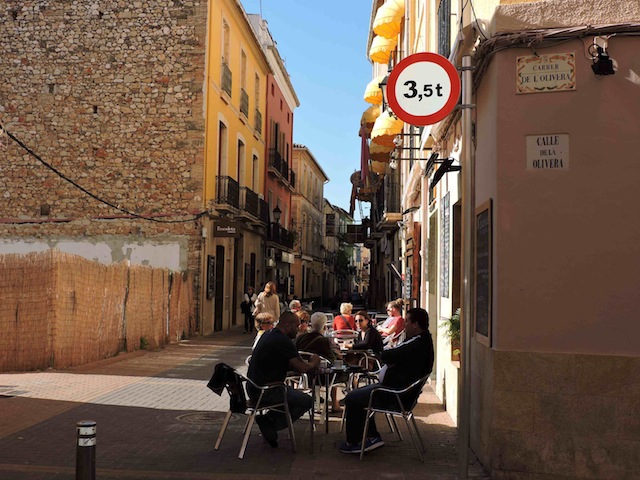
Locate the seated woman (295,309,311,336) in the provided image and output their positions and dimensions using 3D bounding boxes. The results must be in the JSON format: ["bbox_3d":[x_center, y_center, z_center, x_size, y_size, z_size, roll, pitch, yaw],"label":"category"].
[{"bbox_3d":[-0.231,1.504,10.200,0.500,1.220,0.720,3,-4,-23],"label":"seated woman"}]

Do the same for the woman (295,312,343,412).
[{"bbox_3d":[0.010,1.500,9.650,0.500,1.240,0.740,-2,-5,36],"label":"woman"}]

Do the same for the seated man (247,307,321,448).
[{"bbox_3d":[-0.327,1.298,7.320,0.720,1.280,0.520,3,-4,-30],"label":"seated man"}]

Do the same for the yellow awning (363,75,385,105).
[{"bbox_3d":[2.220,-6.040,31.800,1.000,0.950,1.200,1,-4,3],"label":"yellow awning"}]

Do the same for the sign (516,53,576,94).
[{"bbox_3d":[1.880,-1.384,6.609,0.475,0.315,0.025,0,-4,21],"label":"sign"}]

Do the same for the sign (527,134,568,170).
[{"bbox_3d":[1.880,-0.722,6.562,0.330,0.285,0.025,0,-4,21],"label":"sign"}]

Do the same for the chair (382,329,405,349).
[{"bbox_3d":[1.284,1.920,13.000,0.580,0.780,0.560,1,-3,6],"label":"chair"}]

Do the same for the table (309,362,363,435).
[{"bbox_3d":[0.029,1.600,7.650,0.720,0.730,0.720,4,-4,-37],"label":"table"}]

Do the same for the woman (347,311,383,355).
[{"bbox_3d":[0.508,1.464,9.500,0.750,1.240,0.520,3,-4,-30],"label":"woman"}]

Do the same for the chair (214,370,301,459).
[{"bbox_3d":[-0.597,1.543,7.225,0.600,0.770,0.560,3,-4,-32],"label":"chair"}]

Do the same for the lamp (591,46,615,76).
[{"bbox_3d":[2.264,-1.431,6.372,0.180,0.220,0.170,0,-4,21],"label":"lamp"}]

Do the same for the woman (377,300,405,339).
[{"bbox_3d":[1.080,1.749,13.700,0.800,1.280,0.500,2,-4,-10],"label":"woman"}]

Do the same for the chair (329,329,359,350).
[{"bbox_3d":[0.453,2.000,14.400,0.560,0.760,0.580,1,-3,3],"label":"chair"}]

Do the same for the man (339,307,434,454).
[{"bbox_3d":[0.596,1.272,7.120,0.850,1.340,0.540,1,-3,5],"label":"man"}]

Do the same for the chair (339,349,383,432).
[{"bbox_3d":[0.500,1.654,8.320,0.600,0.780,0.550,1,-4,-3],"label":"chair"}]

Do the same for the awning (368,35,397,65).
[{"bbox_3d":[2.107,-6.439,26.800,0.930,0.870,1.200,1,-4,3],"label":"awning"}]

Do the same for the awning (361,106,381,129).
[{"bbox_3d":[2.181,-5.260,34.000,0.920,0.950,1.300,1,-3,3],"label":"awning"}]

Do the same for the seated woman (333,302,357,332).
[{"bbox_3d":[0.470,1.831,15.000,0.470,1.270,0.750,1,-4,6],"label":"seated woman"}]

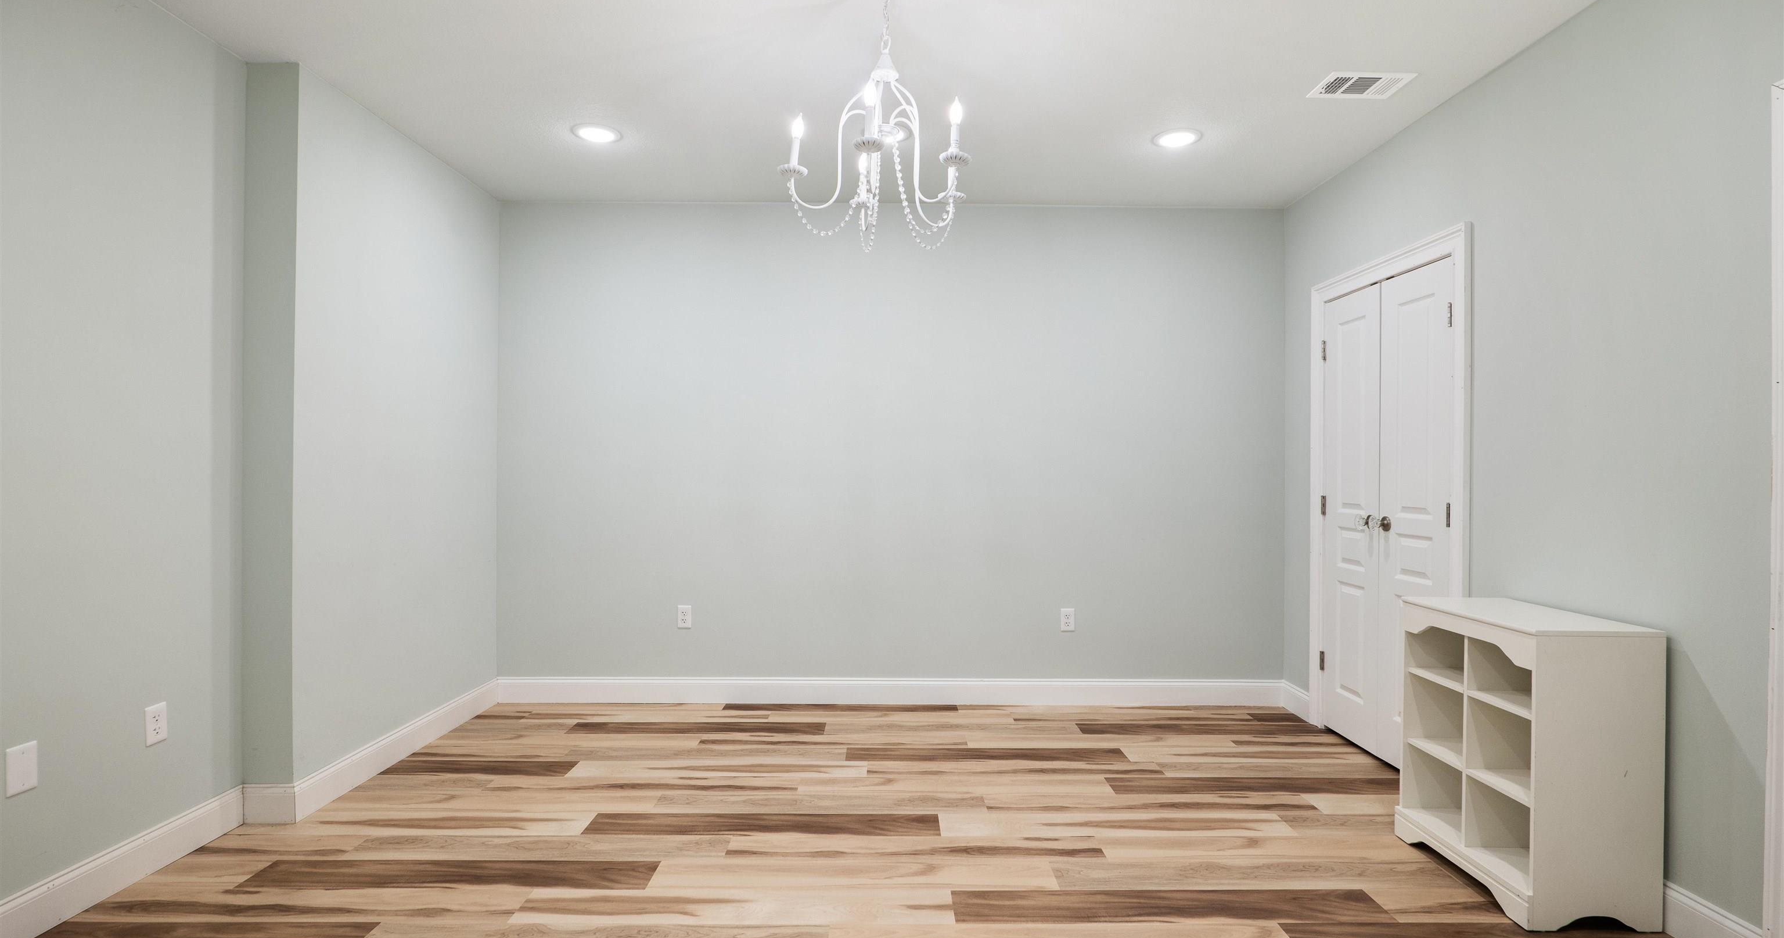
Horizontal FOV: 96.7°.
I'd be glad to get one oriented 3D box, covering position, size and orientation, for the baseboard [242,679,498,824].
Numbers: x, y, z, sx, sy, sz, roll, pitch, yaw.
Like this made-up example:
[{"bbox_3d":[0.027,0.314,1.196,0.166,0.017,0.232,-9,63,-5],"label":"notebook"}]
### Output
[{"bbox_3d":[-2.145,1.156,3.432,0.187,0.131,1.417,0,0,0],"label":"baseboard"}]

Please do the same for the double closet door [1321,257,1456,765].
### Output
[{"bbox_3d":[2.087,0.213,3.355,0.042,2.005,0.846,0,0,0],"label":"double closet door"}]

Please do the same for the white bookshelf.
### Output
[{"bbox_3d":[1.879,0.834,2.399,0.365,0.804,0.561,0,0,0],"label":"white bookshelf"}]

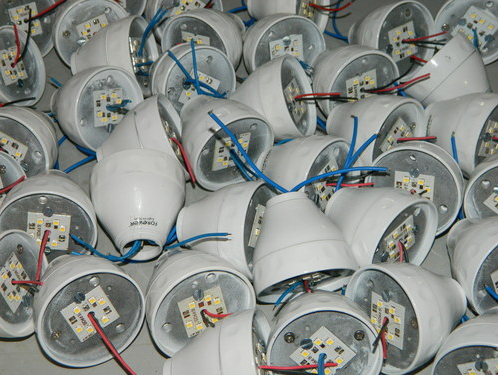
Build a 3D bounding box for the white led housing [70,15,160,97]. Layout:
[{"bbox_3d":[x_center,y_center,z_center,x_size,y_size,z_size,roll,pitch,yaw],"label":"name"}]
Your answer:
[{"bbox_3d":[-0.106,-0.098,0.637,0.056,0.061,0.061,-7,44,16],"label":"white led housing"}]

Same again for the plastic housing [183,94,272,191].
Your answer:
[{"bbox_3d":[-0.023,-0.039,0.580,0.061,0.061,0.055,-24,46,-21],"label":"plastic housing"}]

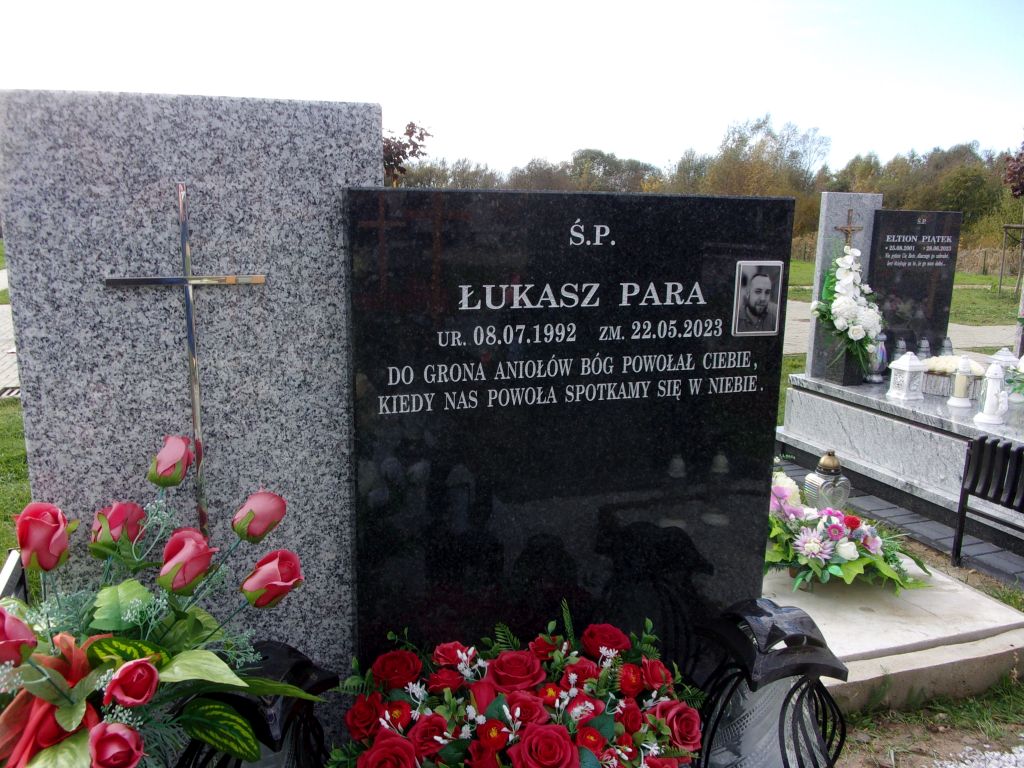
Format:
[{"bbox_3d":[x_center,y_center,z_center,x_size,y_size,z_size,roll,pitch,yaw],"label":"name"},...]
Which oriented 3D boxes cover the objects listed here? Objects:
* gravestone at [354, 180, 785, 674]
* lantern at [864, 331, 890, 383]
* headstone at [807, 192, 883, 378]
[{"bbox_3d":[0.100,0.158,1.317,0.700,0.895,0.070,-3,12,-19],"label":"gravestone"},{"bbox_3d":[2.105,-0.159,4.773,0.110,0.277,0.110,-3,12,-19],"label":"lantern"},{"bbox_3d":[1.945,-0.573,4.859,0.394,1.051,0.060,-3,12,-19],"label":"headstone"}]

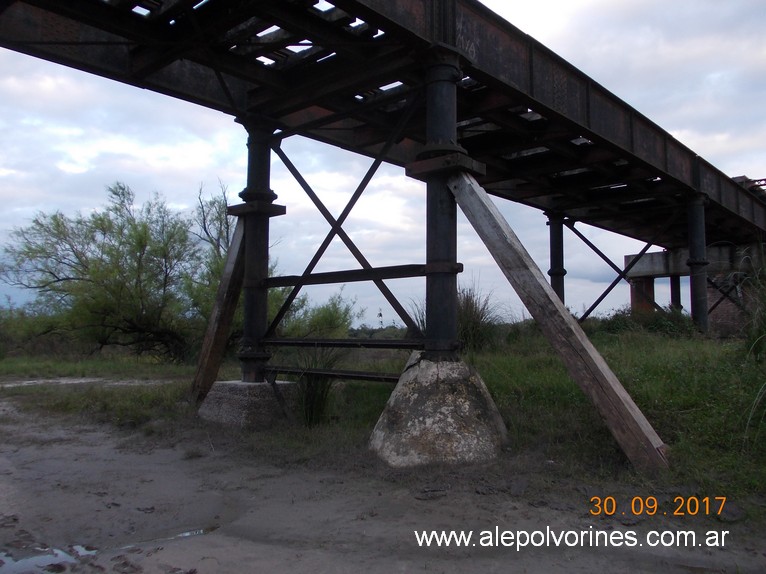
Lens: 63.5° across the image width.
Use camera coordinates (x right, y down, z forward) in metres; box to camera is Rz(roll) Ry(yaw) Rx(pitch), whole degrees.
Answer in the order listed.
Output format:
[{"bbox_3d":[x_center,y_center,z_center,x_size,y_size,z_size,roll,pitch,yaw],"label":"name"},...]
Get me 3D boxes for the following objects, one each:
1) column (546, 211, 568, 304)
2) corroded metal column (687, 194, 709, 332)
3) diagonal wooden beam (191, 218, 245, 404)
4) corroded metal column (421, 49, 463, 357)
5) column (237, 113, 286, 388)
[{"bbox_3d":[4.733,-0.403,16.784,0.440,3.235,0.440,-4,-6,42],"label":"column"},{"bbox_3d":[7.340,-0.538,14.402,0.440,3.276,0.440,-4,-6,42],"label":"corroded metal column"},{"bbox_3d":[-2.546,0.400,9.951,0.239,3.168,0.259,8,14,-43],"label":"diagonal wooden beam"},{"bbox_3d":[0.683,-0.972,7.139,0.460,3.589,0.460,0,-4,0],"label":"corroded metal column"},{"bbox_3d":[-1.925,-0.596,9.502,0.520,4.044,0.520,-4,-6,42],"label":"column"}]

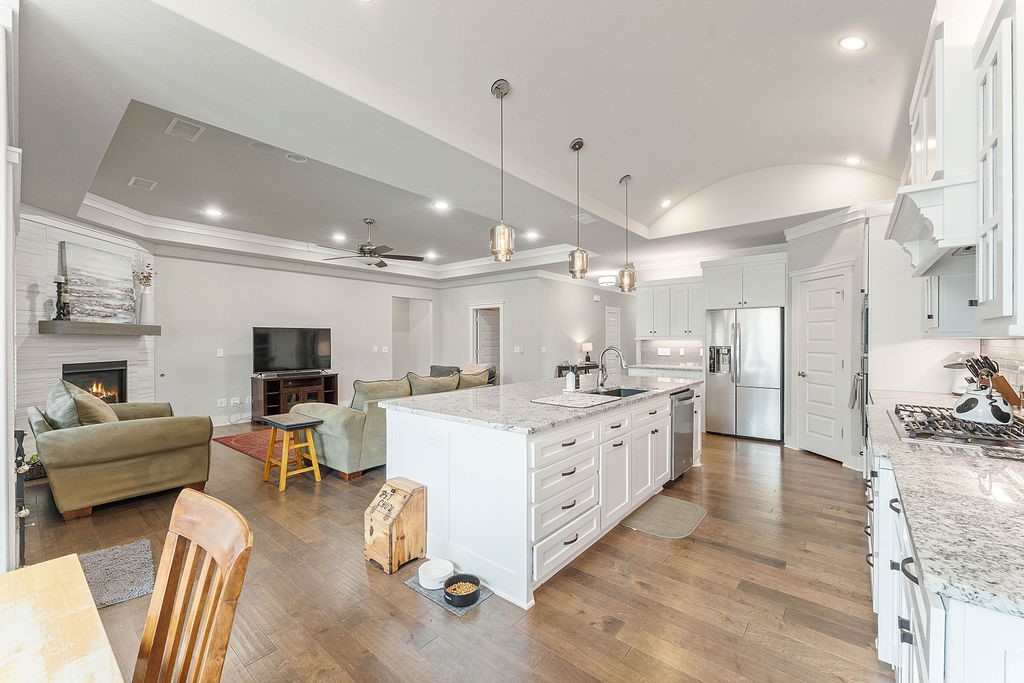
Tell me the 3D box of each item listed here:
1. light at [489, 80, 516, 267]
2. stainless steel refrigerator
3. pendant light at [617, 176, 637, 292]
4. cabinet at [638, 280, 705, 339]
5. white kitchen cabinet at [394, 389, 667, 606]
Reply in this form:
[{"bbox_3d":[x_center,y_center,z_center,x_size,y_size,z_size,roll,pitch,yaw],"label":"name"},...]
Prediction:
[{"bbox_3d":[-0.066,-1.182,2.753,0.175,1.270,0.175,0,0,0],"label":"light"},{"bbox_3d":[3.281,0.442,5.578,0.904,1.751,0.732,0,0,40],"label":"stainless steel refrigerator"},{"bbox_3d":[1.253,-1.168,4.338,0.168,1.271,0.168,0,0,40],"label":"pendant light"},{"bbox_3d":[2.589,-0.497,6.392,1.131,0.947,0.345,0,0,40],"label":"cabinet"},{"bbox_3d":[0.304,0.891,3.178,1.230,0.878,2.160,0,0,40],"label":"white kitchen cabinet"}]

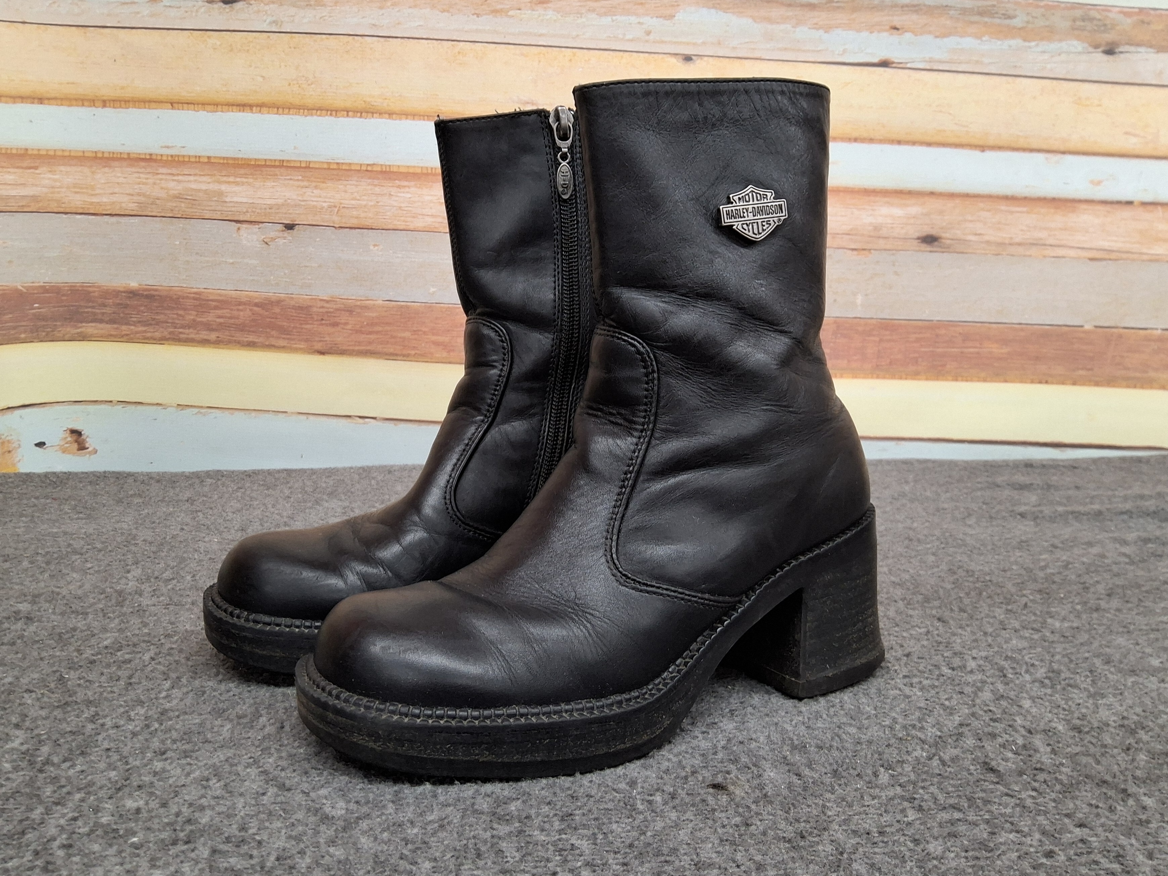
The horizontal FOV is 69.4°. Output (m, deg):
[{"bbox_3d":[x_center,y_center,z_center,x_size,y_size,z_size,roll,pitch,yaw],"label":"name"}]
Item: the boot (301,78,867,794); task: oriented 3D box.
[{"bbox_3d":[0.015,-0.015,0.342,0.260,0.254,0.099,-4,11,-20],"label":"boot"}]

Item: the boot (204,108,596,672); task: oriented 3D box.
[{"bbox_3d":[-0.053,-0.029,0.419,0.260,0.254,0.099,-3,11,-17],"label":"boot"}]

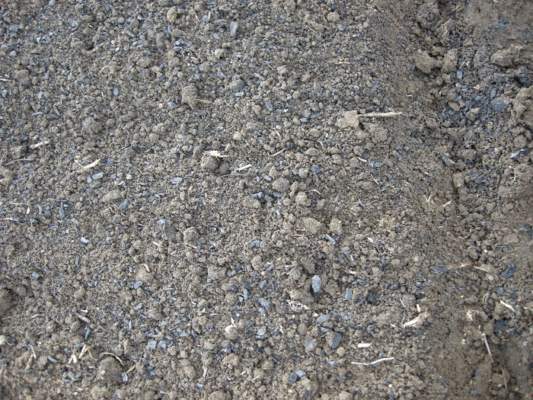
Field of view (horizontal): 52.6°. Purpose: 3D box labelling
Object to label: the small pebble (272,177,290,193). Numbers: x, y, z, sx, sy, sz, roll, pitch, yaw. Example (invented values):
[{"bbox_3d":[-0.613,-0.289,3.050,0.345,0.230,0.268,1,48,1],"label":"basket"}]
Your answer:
[{"bbox_3d":[0.021,-0.022,0.750,0.024,0.016,0.021,0,58,0],"label":"small pebble"}]

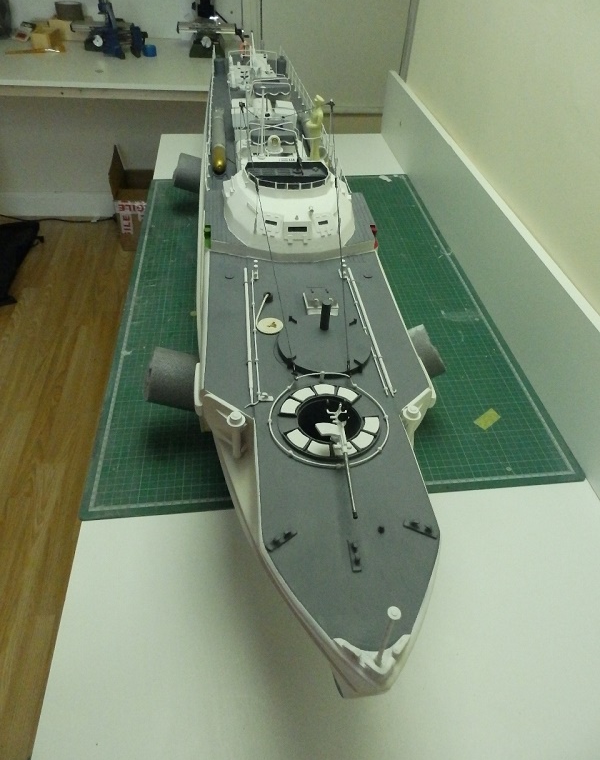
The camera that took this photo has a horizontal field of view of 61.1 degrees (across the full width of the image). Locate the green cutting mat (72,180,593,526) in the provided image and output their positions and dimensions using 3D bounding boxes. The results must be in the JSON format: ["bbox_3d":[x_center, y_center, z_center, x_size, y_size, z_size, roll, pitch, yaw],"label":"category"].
[{"bbox_3d":[0.006,-0.173,0.912,0.600,0.003,0.900,-3,45,-5],"label":"green cutting mat"}]

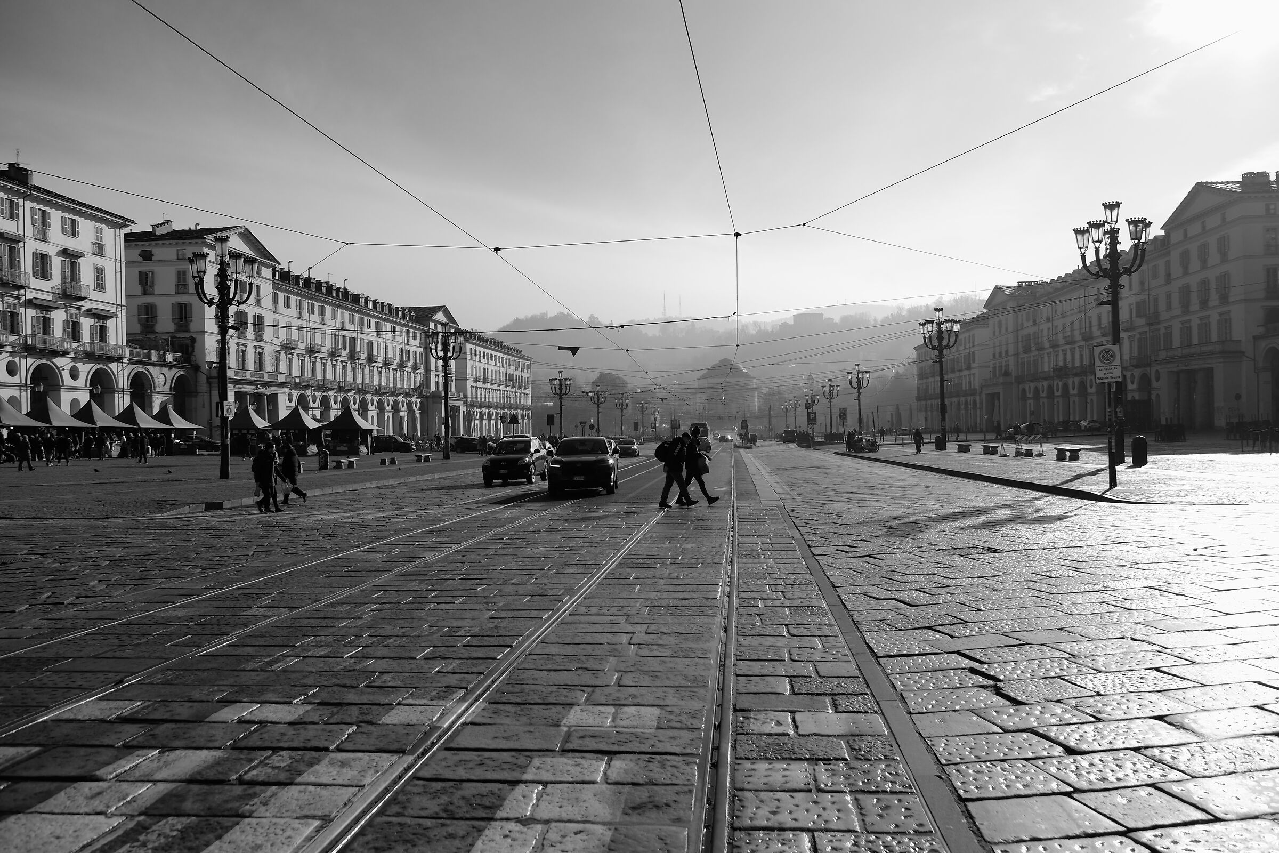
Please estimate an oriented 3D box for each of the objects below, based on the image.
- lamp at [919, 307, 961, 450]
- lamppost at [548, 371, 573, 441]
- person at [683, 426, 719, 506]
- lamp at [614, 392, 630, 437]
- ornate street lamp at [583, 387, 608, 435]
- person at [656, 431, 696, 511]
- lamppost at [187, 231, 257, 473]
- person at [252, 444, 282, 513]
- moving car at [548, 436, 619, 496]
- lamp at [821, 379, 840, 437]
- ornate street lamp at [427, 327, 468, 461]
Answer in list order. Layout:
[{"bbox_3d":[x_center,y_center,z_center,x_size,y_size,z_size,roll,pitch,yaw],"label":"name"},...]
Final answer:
[{"bbox_3d":[20.911,-3.253,66.400,2.900,9.900,2.900,-1,0,6],"label":"lamp"},{"bbox_3d":[-9.246,-1.834,113.500,2.800,9.700,2.800,-1,0,6],"label":"lamppost"},{"bbox_3d":[1.360,0.885,21.400,0.750,1.750,0.600,-1,0,6],"label":"person"},{"bbox_3d":[-3.154,-1.172,173.000,2.800,9.700,2.800,-1,0,6],"label":"lamp"},{"bbox_3d":[-6.624,-1.669,157.000,2.900,9.900,2.900,-1,0,6],"label":"ornate street lamp"},{"bbox_3d":[0.815,0.961,21.150,0.880,1.670,0.540,-1,0,6],"label":"person"},{"bbox_3d":[-16.685,-2.769,38.500,2.800,9.700,2.800,-1,0,6],"label":"lamppost"},{"bbox_3d":[-8.654,1.197,22.300,0.640,1.620,0.550,-1,0,6],"label":"person"},{"bbox_3d":[-1.560,1.110,27.900,1.880,1.610,4.450,-1,0,3],"label":"moving car"},{"bbox_3d":[28.329,-2.146,142.000,2.800,9.700,2.800,-1,0,6],"label":"lamp"},{"bbox_3d":[-13.762,-2.495,68.200,2.800,9.700,2.800,-1,0,6],"label":"ornate street lamp"}]

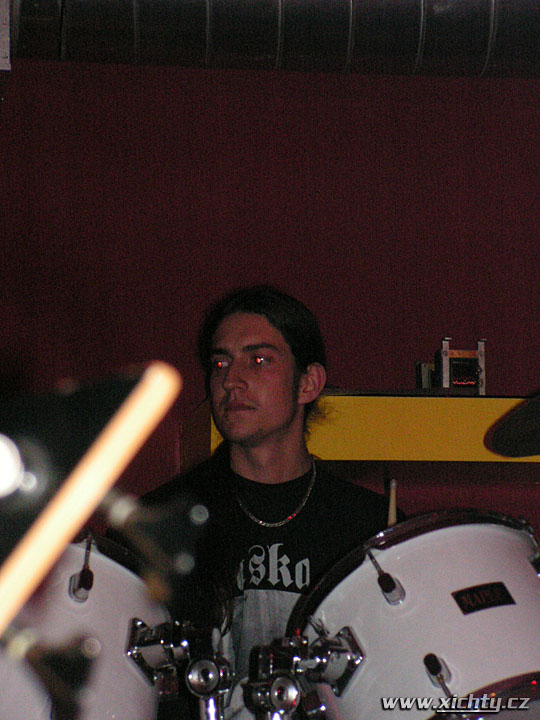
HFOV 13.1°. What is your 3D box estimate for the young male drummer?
[{"bbox_3d":[-0.030,0.540,3.330,0.600,1.300,0.700,-1,-4,12],"label":"young male drummer"}]

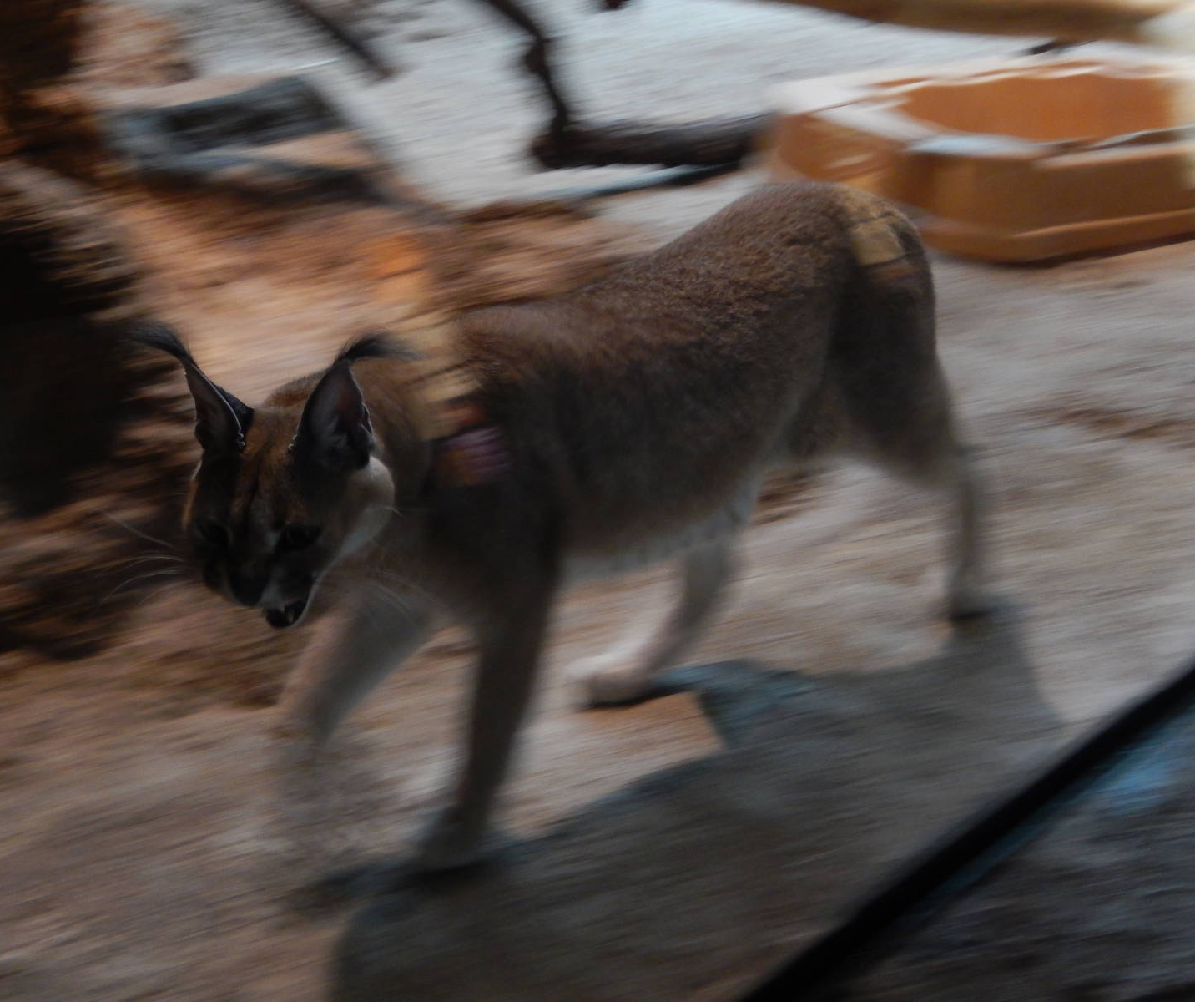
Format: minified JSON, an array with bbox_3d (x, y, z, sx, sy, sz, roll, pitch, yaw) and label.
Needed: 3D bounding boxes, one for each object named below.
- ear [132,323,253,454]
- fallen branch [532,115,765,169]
[{"bbox_3d":[-0.267,-0.073,1.490,0.050,0.100,0.042,-15,21,31],"label":"ear"},{"bbox_3d":[0.098,-0.670,4.170,0.460,0.090,0.100,-9,22,-23],"label":"fallen branch"}]

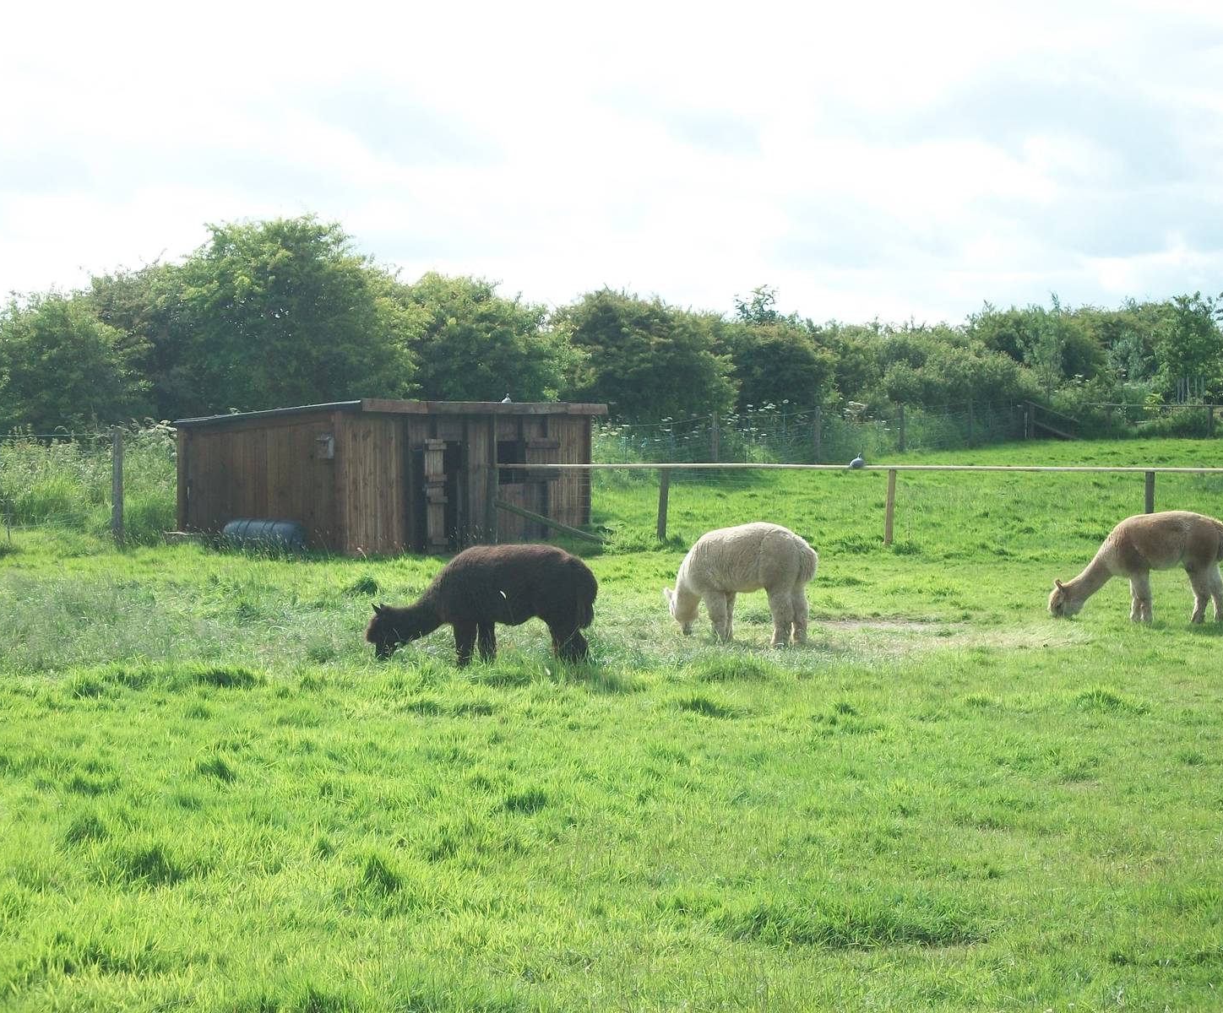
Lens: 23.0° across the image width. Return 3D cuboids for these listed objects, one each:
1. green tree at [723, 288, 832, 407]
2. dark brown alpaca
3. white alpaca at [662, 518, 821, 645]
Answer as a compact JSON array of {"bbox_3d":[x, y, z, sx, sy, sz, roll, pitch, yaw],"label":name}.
[{"bbox_3d":[4.119,-3.223,74.000,2.700,4.390,2.700,0,1,0],"label":"green tree"},{"bbox_3d":[-0.920,0.707,21.200,1.560,0.870,0.450,0,1,11],"label":"dark brown alpaca"},{"bbox_3d":[0.972,0.578,22.400,1.120,0.930,0.450,1,1,28],"label":"white alpaca"}]

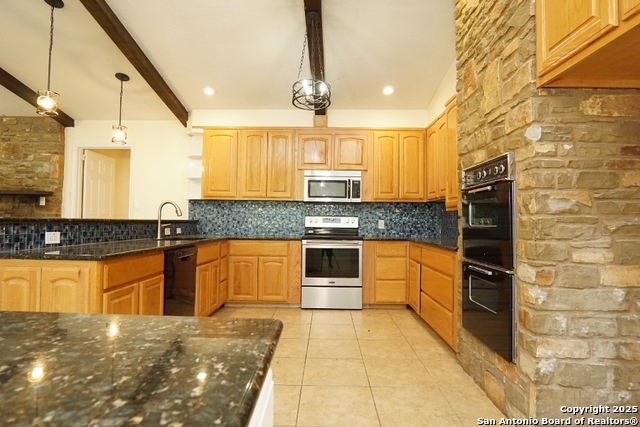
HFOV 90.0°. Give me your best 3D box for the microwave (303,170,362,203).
[{"bbox_3d":[0.179,-0.353,4.448,0.757,0.424,0.390,1,-1,1],"label":"microwave"}]

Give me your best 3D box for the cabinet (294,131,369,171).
[{"bbox_3d":[0.177,-0.876,4.618,1.004,0.567,0.330,1,-2,1],"label":"cabinet"}]

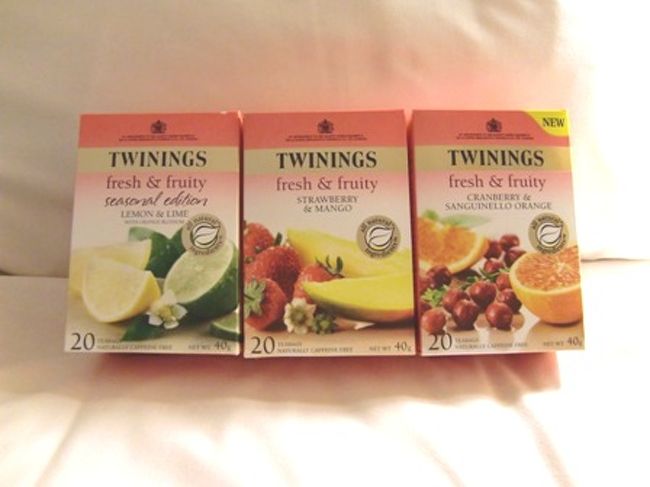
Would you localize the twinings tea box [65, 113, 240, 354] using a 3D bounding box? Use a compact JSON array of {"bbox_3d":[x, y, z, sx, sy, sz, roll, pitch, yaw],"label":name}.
[{"bbox_3d":[-0.090,-0.002,0.312,0.087,0.066,0.130,0,81,-1],"label":"twinings tea box"}]

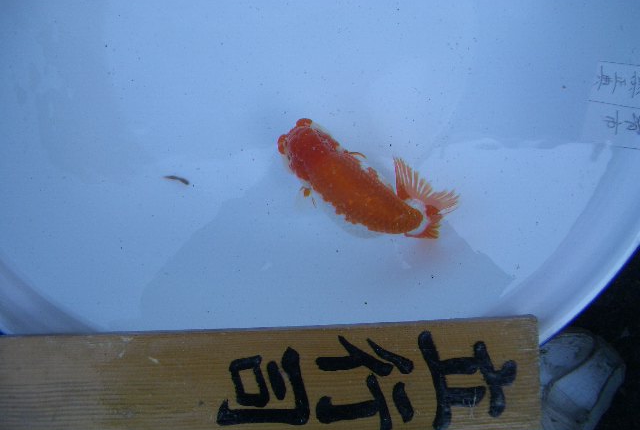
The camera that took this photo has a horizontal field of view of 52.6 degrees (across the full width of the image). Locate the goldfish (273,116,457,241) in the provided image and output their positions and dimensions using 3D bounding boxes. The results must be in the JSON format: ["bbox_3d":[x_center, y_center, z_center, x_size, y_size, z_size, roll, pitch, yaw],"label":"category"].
[{"bbox_3d":[0.030,-0.022,0.475,0.136,0.055,0.065,32,84,2],"label":"goldfish"}]

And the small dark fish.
[{"bbox_3d":[-0.109,-0.026,0.490,0.021,0.004,0.005,15,84,0],"label":"small dark fish"}]

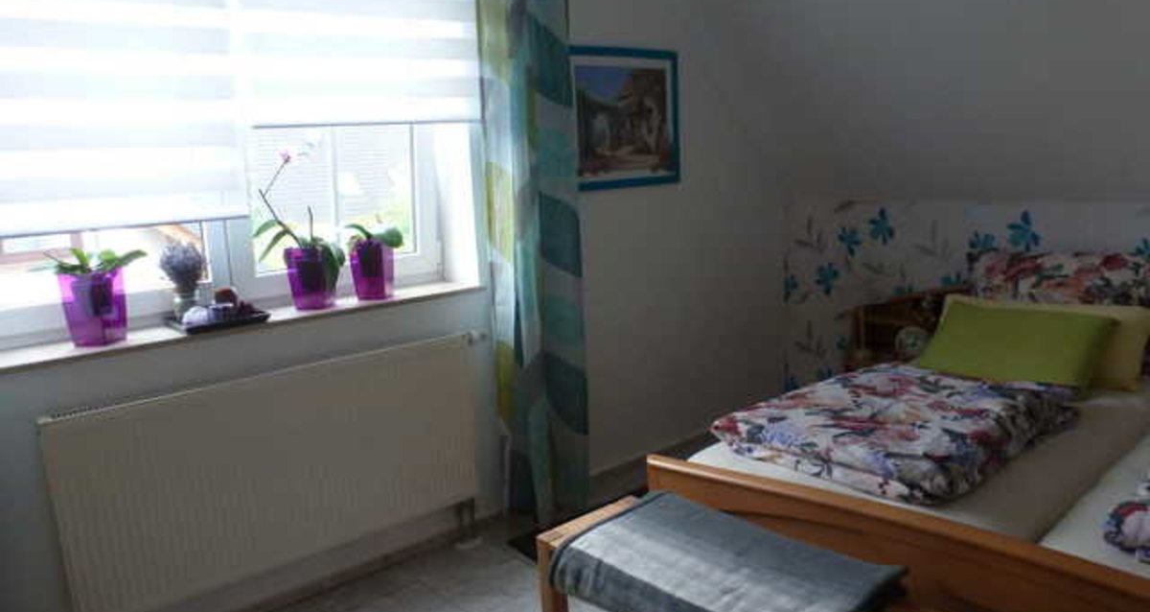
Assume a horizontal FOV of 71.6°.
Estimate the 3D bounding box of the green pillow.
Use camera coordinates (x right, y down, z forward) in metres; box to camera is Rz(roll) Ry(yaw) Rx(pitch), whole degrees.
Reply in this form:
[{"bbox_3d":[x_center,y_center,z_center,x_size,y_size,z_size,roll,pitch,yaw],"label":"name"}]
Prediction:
[{"bbox_3d":[1.437,0.136,2.628,0.502,0.118,0.354,5,54,49],"label":"green pillow"}]

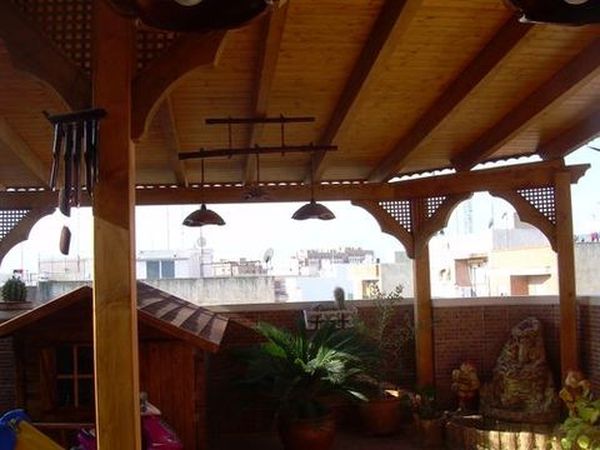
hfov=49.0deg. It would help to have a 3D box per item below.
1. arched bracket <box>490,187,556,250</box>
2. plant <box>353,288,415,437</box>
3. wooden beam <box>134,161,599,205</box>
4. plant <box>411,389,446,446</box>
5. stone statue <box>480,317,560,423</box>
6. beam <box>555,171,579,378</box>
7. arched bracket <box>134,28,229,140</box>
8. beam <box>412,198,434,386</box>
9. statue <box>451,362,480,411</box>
[{"bbox_3d":[1.944,-0.048,5.730,0.560,0.560,0.065,-4,-5,32],"label":"arched bracket"},{"bbox_3d":[0.802,1.257,6.250,0.500,1.360,0.500,-2,-4,0],"label":"plant"},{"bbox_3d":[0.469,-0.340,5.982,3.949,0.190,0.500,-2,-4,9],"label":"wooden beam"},{"bbox_3d":[1.161,1.739,5.950,0.290,0.490,0.290,-2,-4,0],"label":"plant"},{"bbox_3d":[2.025,1.327,6.050,0.680,0.930,0.480,-3,-4,20],"label":"stone statue"},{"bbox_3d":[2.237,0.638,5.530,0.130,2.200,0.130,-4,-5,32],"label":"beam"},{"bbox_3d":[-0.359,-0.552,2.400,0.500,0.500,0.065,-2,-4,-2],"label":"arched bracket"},{"bbox_3d":[1.158,0.797,6.200,0.130,2.120,0.130,-2,-4,0],"label":"beam"},{"bbox_3d":[1.570,1.532,6.250,0.270,0.440,0.240,-2,-4,8],"label":"statue"}]

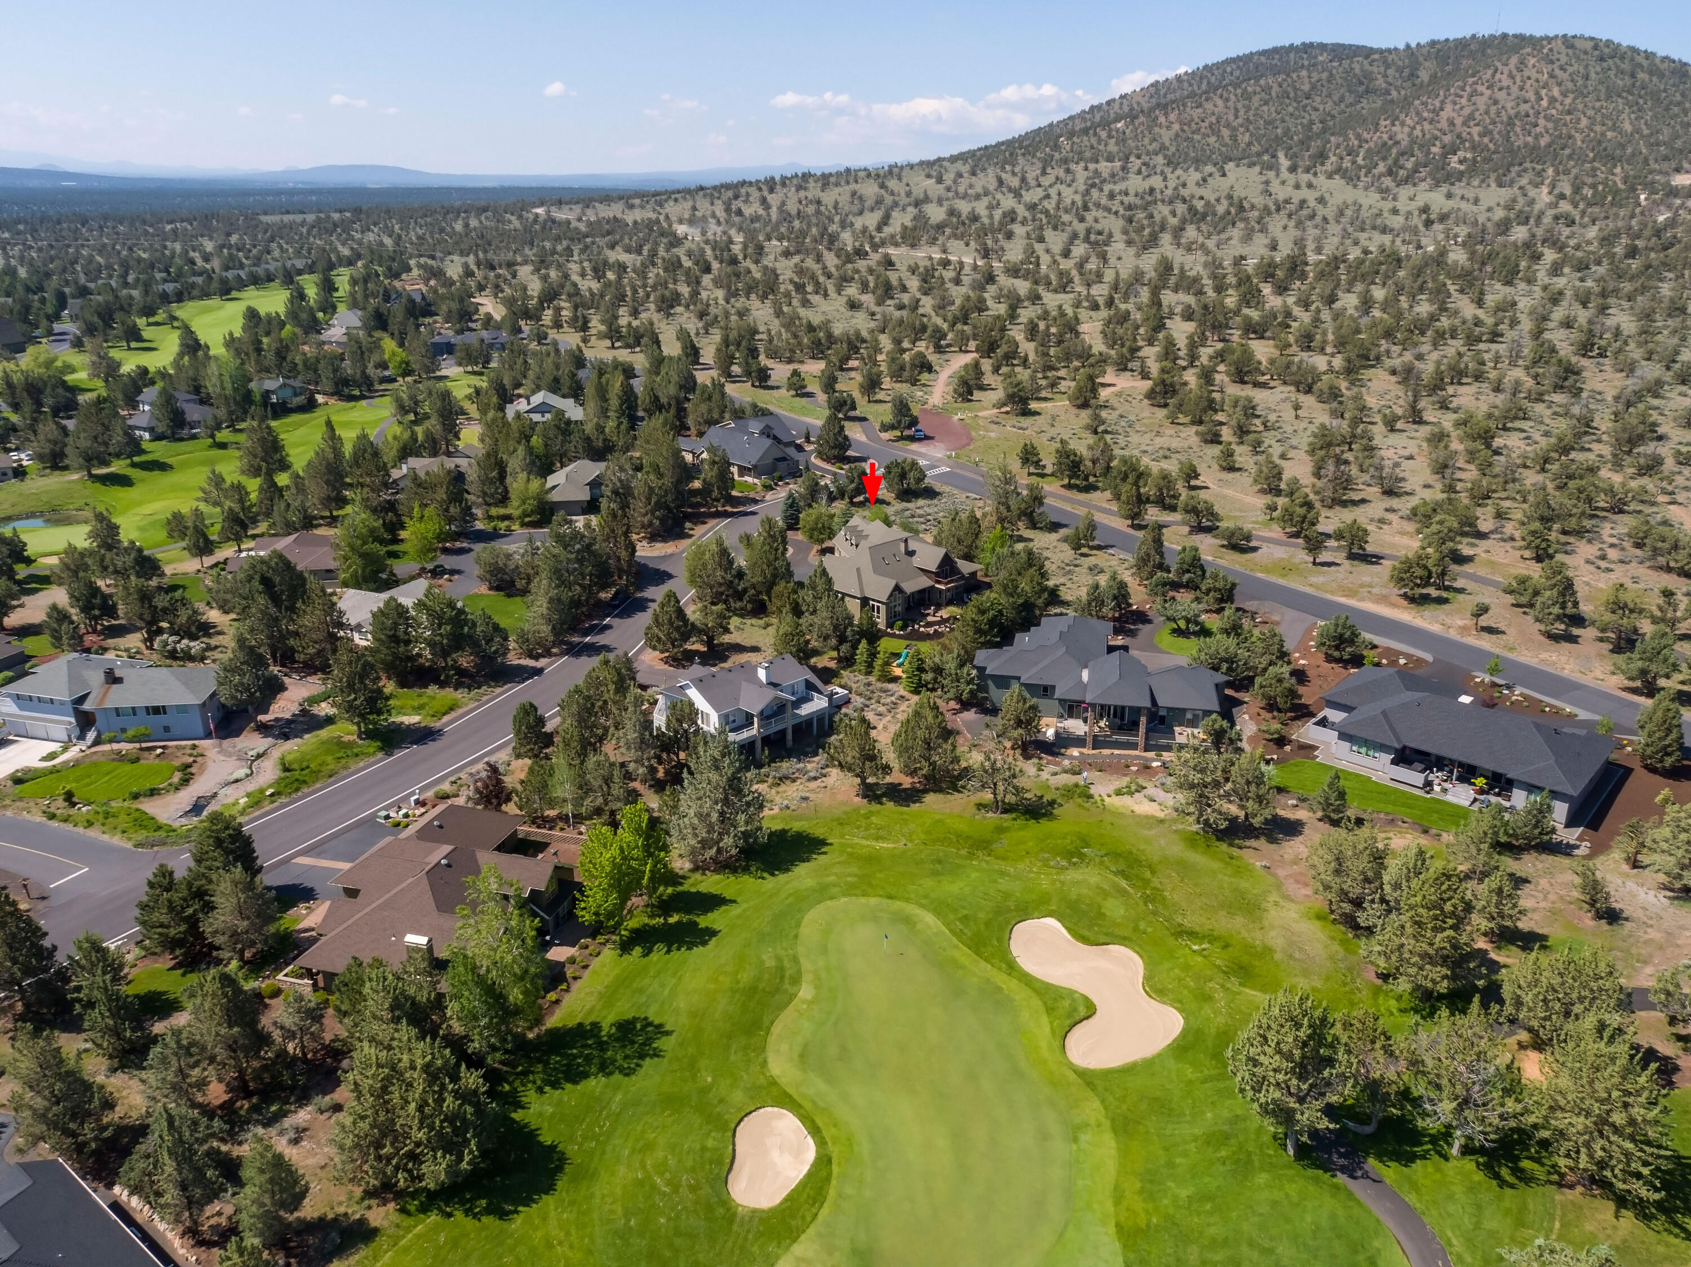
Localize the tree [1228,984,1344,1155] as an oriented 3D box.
[{"bbox_3d":[29.380,29.860,78.490,7.790,12.750,7.790,0,21,0],"label":"tree"}]

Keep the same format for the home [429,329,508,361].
[{"bbox_3d":[-132.035,-102.704,413.770,26.200,6.500,14.500,-4,22,-11],"label":"home"}]

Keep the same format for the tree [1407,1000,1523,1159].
[{"bbox_3d":[38.103,27.500,72.621,6.987,12.416,6.987,0,22,0],"label":"tree"}]

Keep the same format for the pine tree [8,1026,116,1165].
[{"bbox_3d":[-51.430,29.470,75.860,6.500,9.850,6.500,0,21,0],"label":"pine tree"}]

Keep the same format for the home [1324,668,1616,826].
[{"bbox_3d":[66.290,10.301,126.569,26.500,5.700,19.600,18,28,38],"label":"home"}]

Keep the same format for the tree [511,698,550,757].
[{"bbox_3d":[-35.046,10.443,130.094,4.047,6.841,4.047,0,22,0],"label":"tree"}]

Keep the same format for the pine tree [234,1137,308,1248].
[{"bbox_3d":[-35.090,34.100,71.690,4.390,7.840,4.390,0,21,0],"label":"pine tree"}]

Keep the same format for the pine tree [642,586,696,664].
[{"bbox_3d":[-23.414,-1.628,156.778,6.503,9.653,6.503,0,22,0],"label":"pine tree"}]

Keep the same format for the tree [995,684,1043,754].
[{"bbox_3d":[19.320,9.520,130.400,5.130,7.630,5.130,0,21,0],"label":"tree"}]

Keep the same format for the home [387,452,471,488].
[{"bbox_3d":[-86.220,-34.110,243.670,17.000,6.000,14.000,0,21,0],"label":"home"}]

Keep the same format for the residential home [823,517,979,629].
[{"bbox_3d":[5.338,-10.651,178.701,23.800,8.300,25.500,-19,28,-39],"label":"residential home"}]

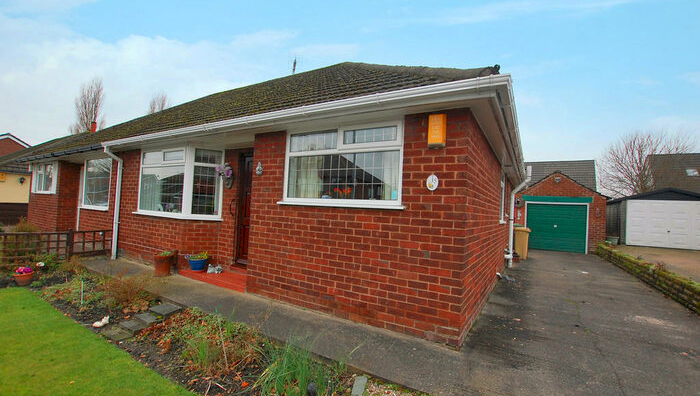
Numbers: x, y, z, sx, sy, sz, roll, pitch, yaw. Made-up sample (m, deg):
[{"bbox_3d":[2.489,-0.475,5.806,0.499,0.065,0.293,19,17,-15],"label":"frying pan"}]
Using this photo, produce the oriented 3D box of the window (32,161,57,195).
[{"bbox_3d":[-9.719,-0.649,9.300,2.150,1.050,0.100,1,-3,30],"label":"window"}]

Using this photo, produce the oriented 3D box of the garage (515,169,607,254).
[{"bbox_3d":[10.437,0.716,15.088,3.400,3.600,5.000,1,-3,30],"label":"garage"}]

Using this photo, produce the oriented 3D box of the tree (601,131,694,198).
[{"bbox_3d":[24.257,-1.126,23.785,6.000,9.050,6.000,1,-3,30],"label":"tree"}]

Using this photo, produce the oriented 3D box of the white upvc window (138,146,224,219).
[{"bbox_3d":[-3.489,-0.295,5.861,2.300,1.420,0.520,1,-3,30],"label":"white upvc window"}]

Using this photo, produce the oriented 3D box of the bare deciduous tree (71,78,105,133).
[{"bbox_3d":[-28.179,-5.782,30.665,3.600,14.100,3.600,1,-3,30],"label":"bare deciduous tree"}]

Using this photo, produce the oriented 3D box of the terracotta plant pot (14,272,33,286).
[{"bbox_3d":[-4.676,1.172,4.176,0.200,0.140,0.200,1,-3,30],"label":"terracotta plant pot"}]

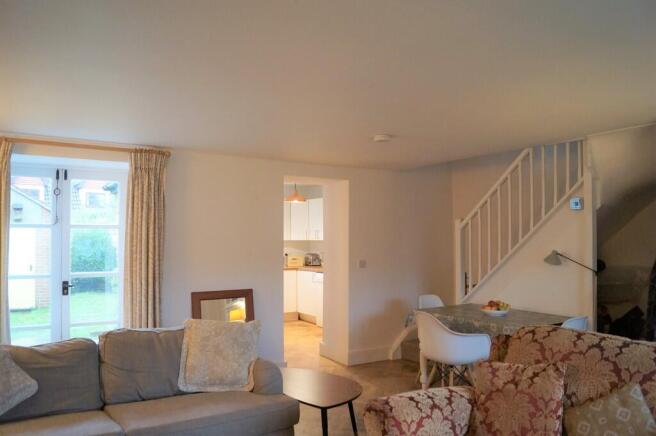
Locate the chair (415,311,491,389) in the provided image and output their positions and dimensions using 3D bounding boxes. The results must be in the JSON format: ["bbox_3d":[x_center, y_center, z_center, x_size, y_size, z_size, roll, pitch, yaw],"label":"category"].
[{"bbox_3d":[1.066,1.217,4.208,0.600,0.820,0.620,1,-2,-23],"label":"chair"}]

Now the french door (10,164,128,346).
[{"bbox_3d":[-2.326,0.573,4.289,1.100,2.050,0.080,1,-3,-30],"label":"french door"}]

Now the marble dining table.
[{"bbox_3d":[1.477,1.258,4.436,0.880,0.755,1.150,1,-3,-32],"label":"marble dining table"}]

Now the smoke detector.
[{"bbox_3d":[0.443,-0.644,3.995,0.140,0.042,0.140,0,-2,0],"label":"smoke detector"}]

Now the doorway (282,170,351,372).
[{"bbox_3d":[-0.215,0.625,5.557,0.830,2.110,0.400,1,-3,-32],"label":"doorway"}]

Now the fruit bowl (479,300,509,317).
[{"bbox_3d":[1.528,0.822,4.474,0.280,0.125,0.280,0,-2,0],"label":"fruit bowl"}]

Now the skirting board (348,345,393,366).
[{"bbox_3d":[0.506,1.605,5.711,0.630,0.165,0.025,1,-3,-32],"label":"skirting board"}]

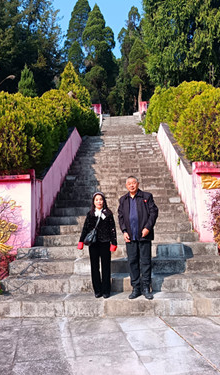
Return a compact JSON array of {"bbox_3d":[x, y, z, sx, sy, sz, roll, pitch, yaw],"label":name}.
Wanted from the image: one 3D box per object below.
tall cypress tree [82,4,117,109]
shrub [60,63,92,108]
[{"bbox_3d":[-0.970,-11.400,32.000,3.200,11.600,3.200,-1,-4,2],"label":"tall cypress tree"},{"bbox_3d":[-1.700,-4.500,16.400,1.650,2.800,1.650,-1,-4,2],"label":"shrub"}]

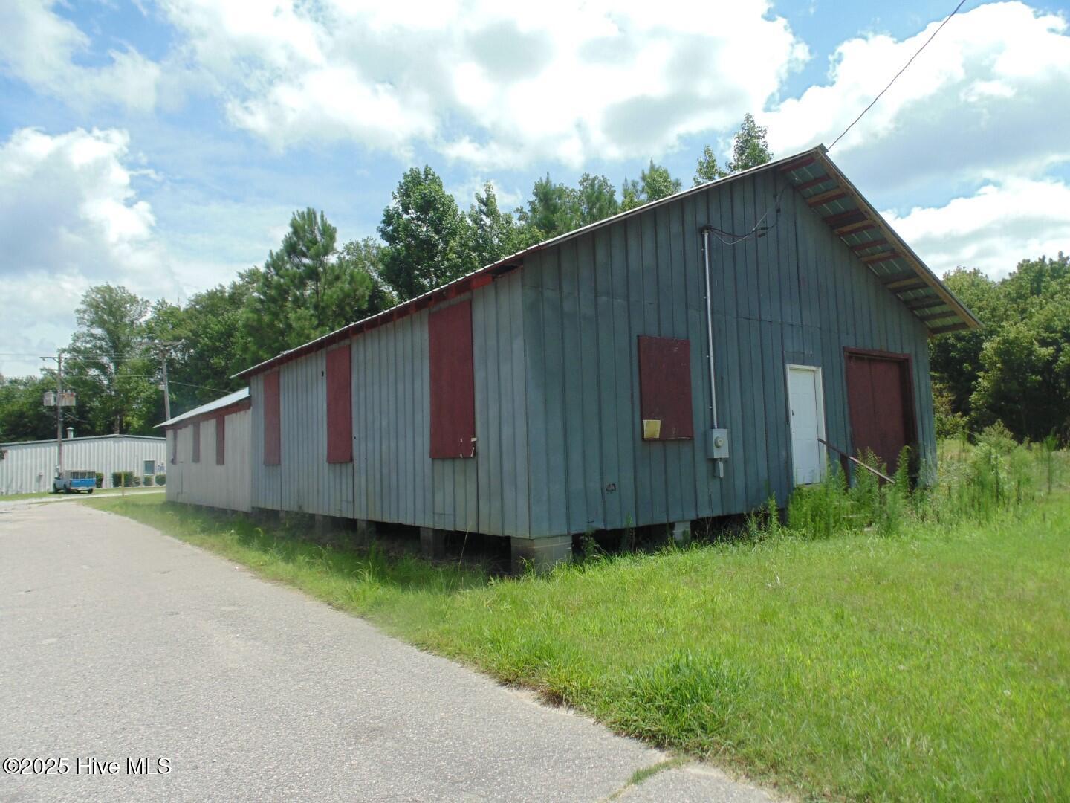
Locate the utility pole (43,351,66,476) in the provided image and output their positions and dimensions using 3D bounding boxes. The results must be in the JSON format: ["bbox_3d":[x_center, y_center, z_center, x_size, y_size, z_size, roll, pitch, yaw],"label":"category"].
[{"bbox_3d":[-37.540,1.666,53.944,2.300,10.995,0.700,1,-6,-35],"label":"utility pole"}]

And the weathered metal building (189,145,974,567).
[{"bbox_3d":[-2.234,-0.037,20.269,11.970,6.400,23.482,2,-6,-38],"label":"weathered metal building"}]

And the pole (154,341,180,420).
[{"bbox_3d":[-25.455,1.012,47.235,2.300,10.431,0.400,-4,-3,-29],"label":"pole"}]

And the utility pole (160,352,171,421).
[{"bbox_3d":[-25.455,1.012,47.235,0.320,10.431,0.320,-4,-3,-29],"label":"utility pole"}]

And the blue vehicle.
[{"bbox_3d":[-35.061,6.092,51.783,4.400,1.660,1.640,-6,-6,41],"label":"blue vehicle"}]

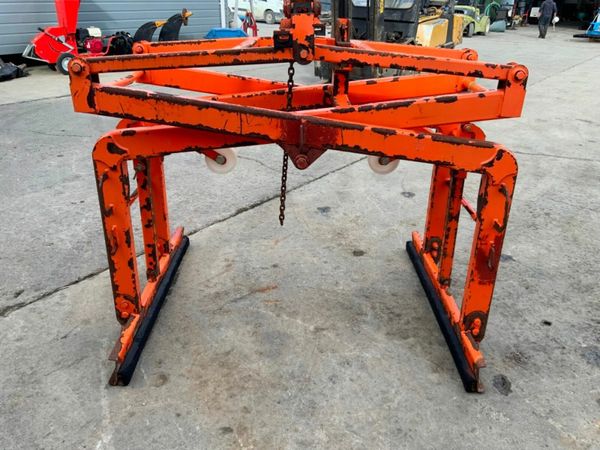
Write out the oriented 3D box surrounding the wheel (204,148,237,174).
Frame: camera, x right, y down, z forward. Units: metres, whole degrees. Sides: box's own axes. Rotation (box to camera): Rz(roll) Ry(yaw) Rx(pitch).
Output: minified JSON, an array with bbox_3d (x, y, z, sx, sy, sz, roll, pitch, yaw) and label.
[{"bbox_3d":[-0.376,-0.319,2.400,0.150,0.150,0.050,0,25,0],"label":"wheel"}]

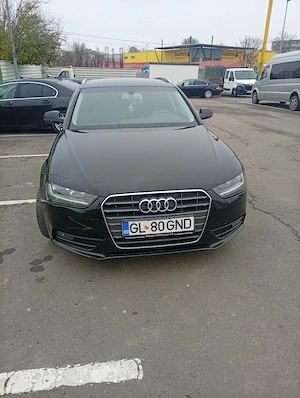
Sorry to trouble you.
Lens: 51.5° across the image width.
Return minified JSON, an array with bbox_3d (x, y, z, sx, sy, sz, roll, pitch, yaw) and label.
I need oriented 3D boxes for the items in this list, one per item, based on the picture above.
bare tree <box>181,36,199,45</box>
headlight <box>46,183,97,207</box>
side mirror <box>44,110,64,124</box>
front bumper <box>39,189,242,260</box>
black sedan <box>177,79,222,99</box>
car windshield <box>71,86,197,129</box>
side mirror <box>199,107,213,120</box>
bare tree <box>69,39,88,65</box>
[{"bbox_3d":[10.734,-38.398,86.349,7.000,11.990,7.000,0,21,0],"label":"bare tree"},{"bbox_3d":[-0.584,-0.026,2.328,0.420,0.175,0.380,-4,21,-8],"label":"headlight"},{"bbox_3d":[-1.102,-0.941,3.592,0.230,0.150,0.140,-4,21,-8],"label":"side mirror"},{"bbox_3d":[0.032,0.112,2.472,1.790,0.490,0.540,-4,21,-8],"label":"front bumper"},{"bbox_3d":[3.584,-9.100,25.563,5.000,1.480,1.890,6,22,16],"label":"black sedan"},{"bbox_3d":[-0.181,-1.050,3.474,1.400,0.160,0.900,-4,49,-8],"label":"car windshield"},{"bbox_3d":[0.677,-1.052,3.843,0.230,0.150,0.140,-4,21,-8],"label":"side mirror"},{"bbox_3d":[-12.076,-23.314,54.001,4.500,7.540,4.500,0,21,0],"label":"bare tree"}]

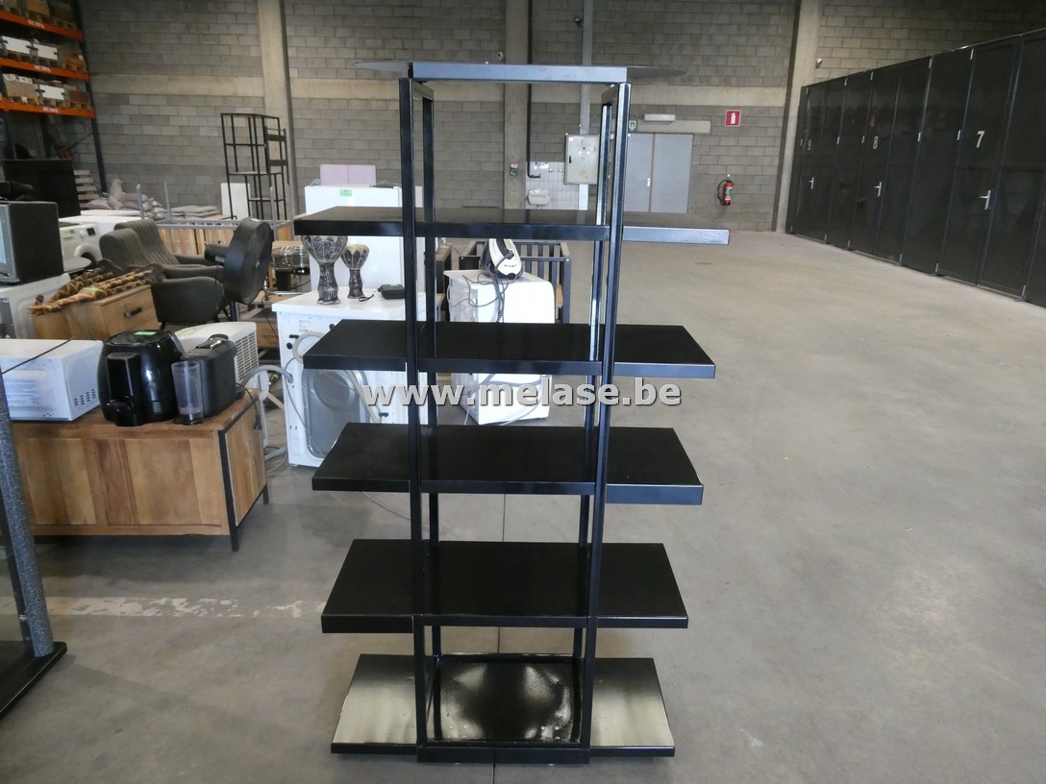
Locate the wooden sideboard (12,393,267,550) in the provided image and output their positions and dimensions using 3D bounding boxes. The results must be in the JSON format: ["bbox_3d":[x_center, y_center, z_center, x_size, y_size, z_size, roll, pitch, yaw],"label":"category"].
[{"bbox_3d":[-1.867,0.330,3.147,1.360,0.550,0.450,0,18,-1],"label":"wooden sideboard"}]

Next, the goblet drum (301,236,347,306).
[{"bbox_3d":[-1.008,-0.649,3.703,0.237,0.380,0.237,0,18,-1],"label":"goblet drum"}]

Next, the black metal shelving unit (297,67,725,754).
[{"bbox_3d":[-0.033,0.128,1.849,0.911,1.727,0.372,1,18,0],"label":"black metal shelving unit"}]

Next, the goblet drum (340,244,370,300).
[{"bbox_3d":[-0.894,-0.640,3.854,0.155,0.270,0.155,0,18,-1],"label":"goblet drum"}]

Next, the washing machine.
[{"bbox_3d":[-0.869,-0.073,3.829,0.600,0.850,0.540,5,18,11],"label":"washing machine"}]

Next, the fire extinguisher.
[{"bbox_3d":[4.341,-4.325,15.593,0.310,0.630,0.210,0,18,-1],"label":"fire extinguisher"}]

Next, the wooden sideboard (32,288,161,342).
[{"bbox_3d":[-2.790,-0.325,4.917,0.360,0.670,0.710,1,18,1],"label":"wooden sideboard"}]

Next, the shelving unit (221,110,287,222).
[{"bbox_3d":[-3.401,-2.476,9.309,0.380,2.000,0.890,0,18,-2],"label":"shelving unit"}]

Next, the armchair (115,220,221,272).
[{"bbox_3d":[-3.303,-1.227,7.194,0.960,0.950,0.760,2,18,4],"label":"armchair"}]

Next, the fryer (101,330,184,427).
[{"bbox_3d":[-1.547,-0.075,2.981,0.290,0.330,0.370,2,18,4],"label":"fryer"}]

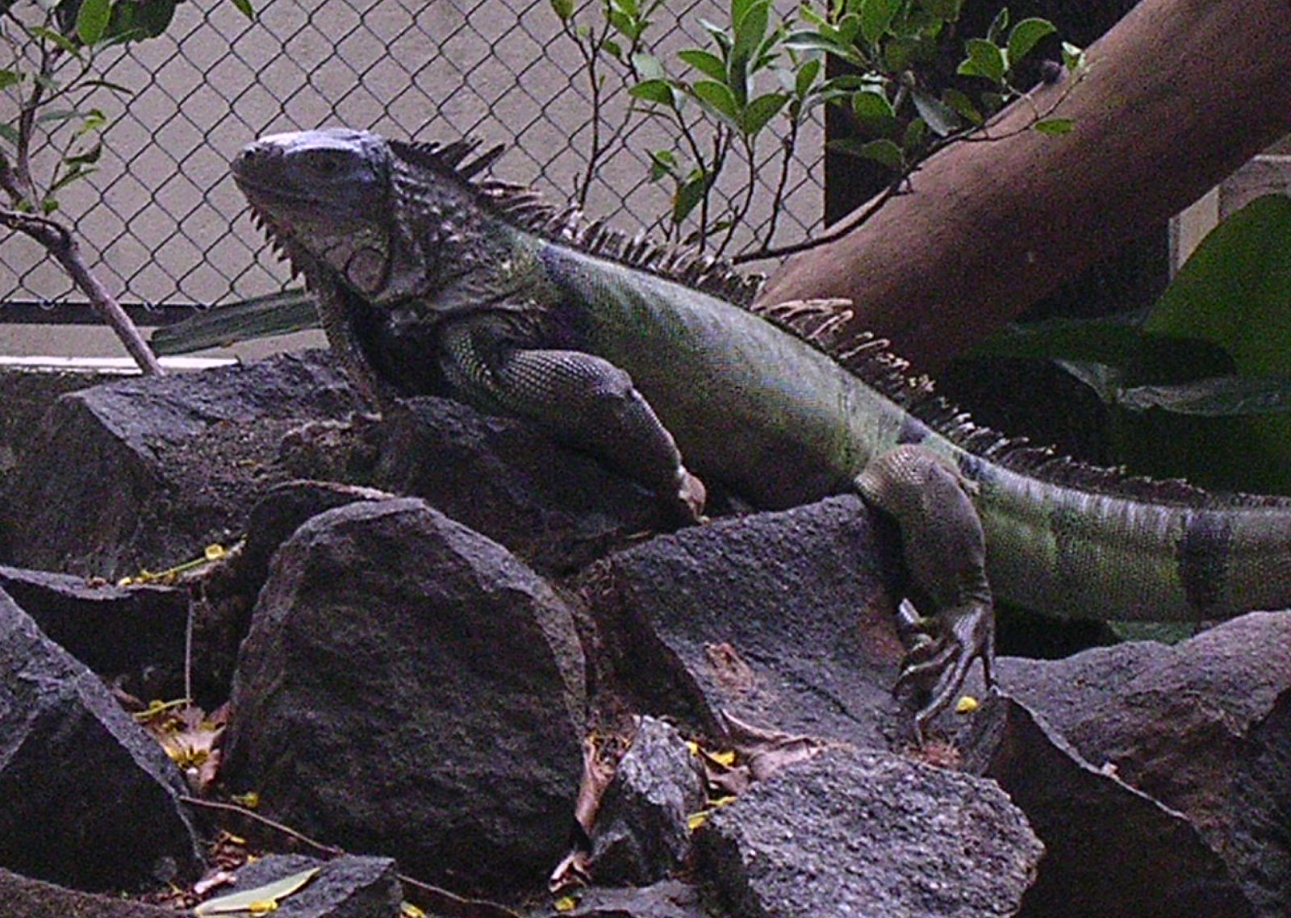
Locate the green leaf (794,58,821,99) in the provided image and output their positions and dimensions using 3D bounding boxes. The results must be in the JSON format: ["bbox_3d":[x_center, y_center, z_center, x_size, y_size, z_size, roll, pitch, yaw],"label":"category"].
[{"bbox_3d":[0.099,-0.234,3.700,0.014,0.029,0.008,26,-24,-9],"label":"green leaf"}]

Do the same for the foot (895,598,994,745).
[{"bbox_3d":[0.162,0.115,3.250,0.050,0.035,0.085,11,48,19],"label":"foot"}]

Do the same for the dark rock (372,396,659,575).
[{"bbox_3d":[-0.082,0.018,3.760,0.190,0.125,0.170,0,7,0],"label":"dark rock"}]

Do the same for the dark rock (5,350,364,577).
[{"bbox_3d":[-0.293,0.003,3.800,0.230,0.150,0.200,0,7,0],"label":"dark rock"}]

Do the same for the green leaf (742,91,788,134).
[{"bbox_3d":[0.084,-0.242,4.200,0.021,0.042,0.005,44,0,26],"label":"green leaf"}]

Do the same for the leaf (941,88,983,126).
[{"bbox_3d":[0.195,-0.217,3.700,0.031,0.008,0.014,33,54,2],"label":"leaf"}]

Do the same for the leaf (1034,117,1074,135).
[{"bbox_3d":[0.286,-0.233,4.200,0.029,0.004,0.015,-4,40,0],"label":"leaf"}]

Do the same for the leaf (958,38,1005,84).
[{"bbox_3d":[0.207,-0.245,3.700,0.032,0.010,0.022,18,53,7],"label":"leaf"}]

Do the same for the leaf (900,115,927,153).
[{"bbox_3d":[0.192,-0.232,4.300,0.016,0.028,0.014,24,0,9],"label":"leaf"}]

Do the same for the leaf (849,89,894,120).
[{"bbox_3d":[0.139,-0.218,3.700,0.019,0.008,0.028,-34,60,-23],"label":"leaf"}]

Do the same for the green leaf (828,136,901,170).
[{"bbox_3d":[0.155,-0.217,4.250,0.055,0.005,0.021,13,47,0],"label":"green leaf"}]

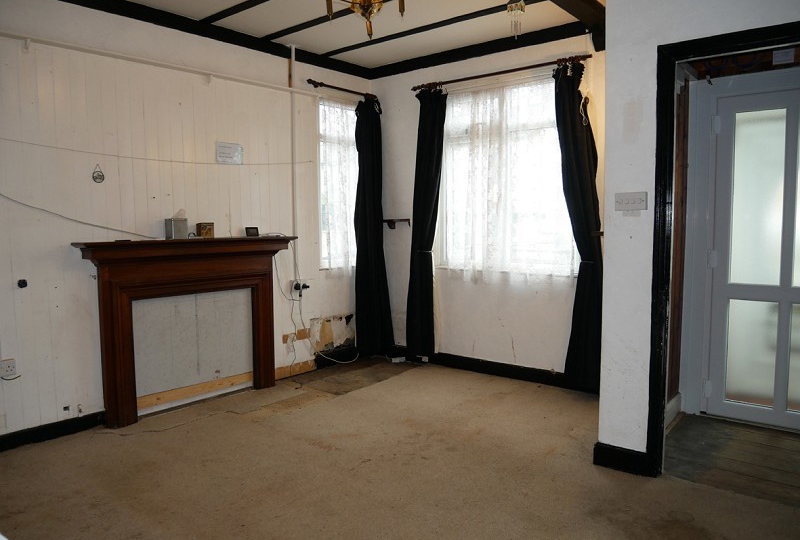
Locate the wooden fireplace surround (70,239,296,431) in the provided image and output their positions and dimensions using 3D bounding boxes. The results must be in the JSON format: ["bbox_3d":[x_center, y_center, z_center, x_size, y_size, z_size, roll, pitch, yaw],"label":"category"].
[{"bbox_3d":[-1.379,0.366,3.860,0.205,1.155,1.495,4,7,42],"label":"wooden fireplace surround"}]

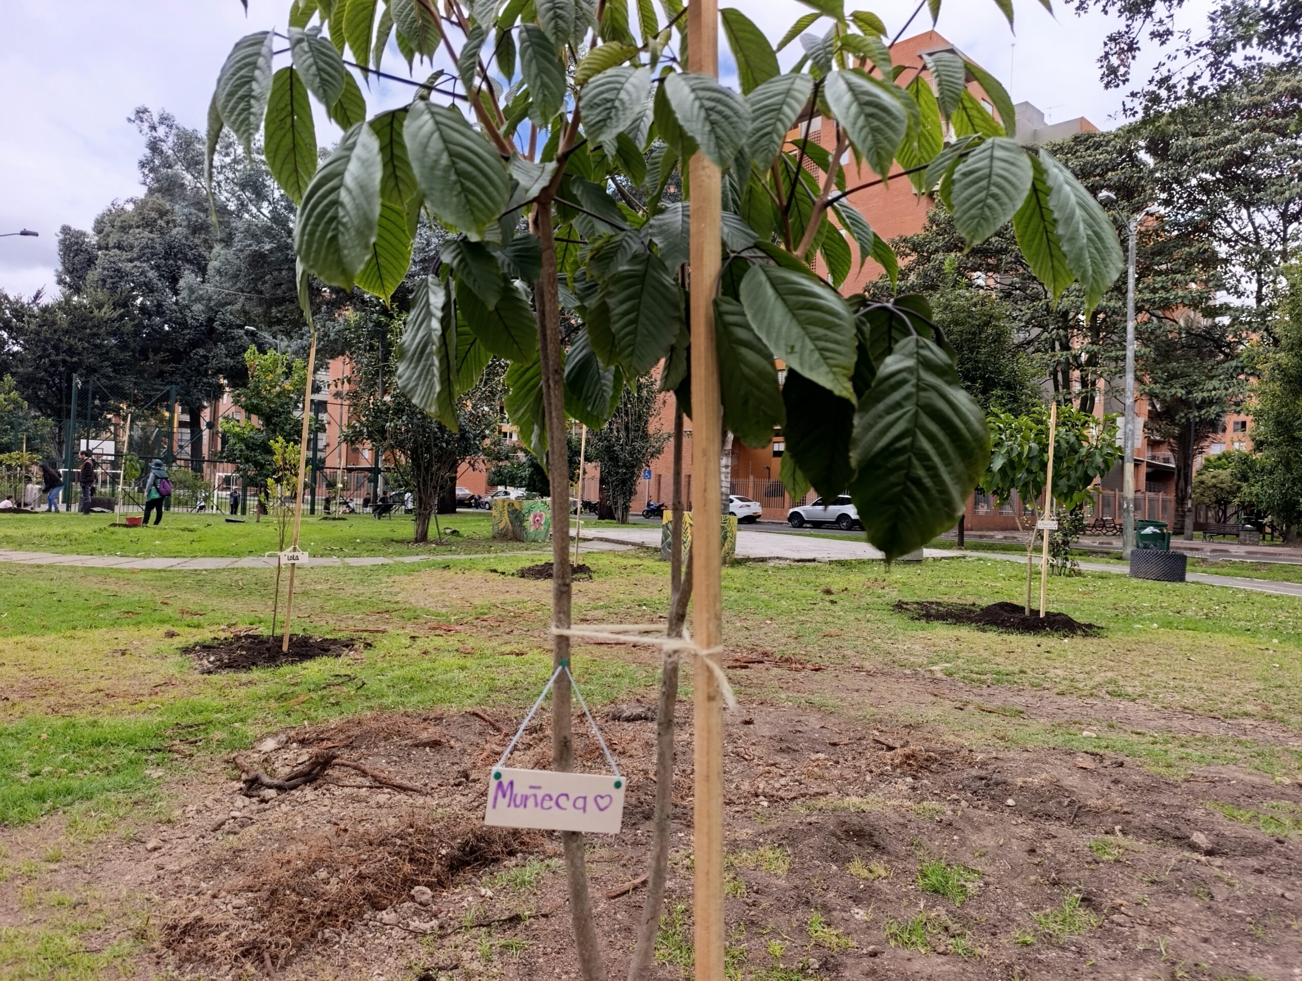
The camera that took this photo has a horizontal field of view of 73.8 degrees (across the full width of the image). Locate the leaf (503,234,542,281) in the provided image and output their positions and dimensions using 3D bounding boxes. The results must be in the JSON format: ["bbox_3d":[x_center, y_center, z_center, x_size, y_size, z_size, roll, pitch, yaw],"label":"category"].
[{"bbox_3d":[-0.211,-0.381,1.420,0.075,0.090,0.035,-16,-11,-3],"label":"leaf"}]

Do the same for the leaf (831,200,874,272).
[{"bbox_3d":[0.323,-0.408,1.400,0.055,0.130,0.040,-18,-8,-19],"label":"leaf"}]

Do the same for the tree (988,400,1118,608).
[{"bbox_3d":[4.193,0.187,9.100,1.400,2.150,1.350,2,0,22],"label":"tree"}]

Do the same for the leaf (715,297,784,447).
[{"bbox_3d":[0.137,-0.164,1.200,0.080,0.205,0.045,-15,-6,6],"label":"leaf"}]

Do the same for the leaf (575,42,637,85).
[{"bbox_3d":[-0.072,-0.698,1.420,0.120,0.050,0.045,-30,5,0],"label":"leaf"}]

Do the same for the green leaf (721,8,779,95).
[{"bbox_3d":[0.159,-0.706,1.420,0.080,0.175,0.040,-20,11,-5],"label":"green leaf"}]

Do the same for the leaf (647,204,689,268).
[{"bbox_3d":[0.036,-0.416,1.420,0.085,0.125,0.050,3,-27,1],"label":"leaf"}]

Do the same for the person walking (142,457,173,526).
[{"bbox_3d":[-11.741,0.036,20.600,0.600,1.600,0.500,2,0,18],"label":"person walking"}]

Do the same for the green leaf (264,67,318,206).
[{"bbox_3d":[-0.530,-0.522,1.280,0.080,0.205,0.035,-6,11,-9],"label":"green leaf"}]

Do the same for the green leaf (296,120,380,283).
[{"bbox_3d":[-0.396,-0.364,1.100,0.095,0.205,0.045,7,-14,13],"label":"green leaf"}]

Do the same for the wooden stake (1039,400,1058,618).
[{"bbox_3d":[4.131,0.190,9.000,0.050,2.250,0.050,3,0,17],"label":"wooden stake"}]

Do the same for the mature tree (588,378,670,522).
[{"bbox_3d":[-0.959,-1.807,38.000,3.500,6.400,3.400,2,-1,0],"label":"mature tree"}]

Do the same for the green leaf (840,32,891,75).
[{"bbox_3d":[0.353,-0.716,1.420,0.060,0.085,0.050,-32,-16,-39],"label":"green leaf"}]

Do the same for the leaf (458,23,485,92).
[{"bbox_3d":[-0.305,-0.729,1.480,0.055,0.150,0.040,3,-13,27],"label":"leaf"}]

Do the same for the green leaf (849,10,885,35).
[{"bbox_3d":[0.374,-0.809,1.500,0.080,0.040,0.030,37,9,-6],"label":"green leaf"}]

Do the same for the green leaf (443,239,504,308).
[{"bbox_3d":[-0.269,-0.331,1.320,0.075,0.110,0.045,-30,-15,-9],"label":"green leaf"}]

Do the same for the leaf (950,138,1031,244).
[{"bbox_3d":[0.488,-0.429,1.250,0.110,0.168,0.040,15,-14,-2],"label":"leaf"}]

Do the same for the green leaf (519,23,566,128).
[{"bbox_3d":[-0.172,-0.662,1.380,0.060,0.160,0.045,-15,-12,3],"label":"green leaf"}]

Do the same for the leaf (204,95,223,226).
[{"bbox_3d":[-0.642,-0.484,1.270,0.028,0.190,0.070,-1,-3,-15],"label":"leaf"}]

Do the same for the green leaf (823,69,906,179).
[{"bbox_3d":[0.312,-0.535,1.270,0.095,0.175,0.050,-23,-18,3],"label":"green leaf"}]

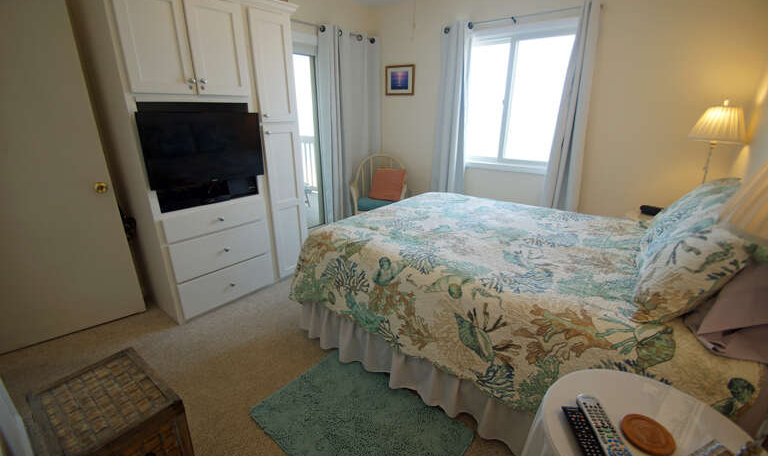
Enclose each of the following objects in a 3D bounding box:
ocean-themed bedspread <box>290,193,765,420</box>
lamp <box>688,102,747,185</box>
[{"bbox_3d":[0.702,0.219,2.042,2.020,0.440,1.660,15,23,36],"label":"ocean-themed bedspread"},{"bbox_3d":[2.422,-0.487,2.388,0.320,0.870,0.320,15,23,36],"label":"lamp"}]

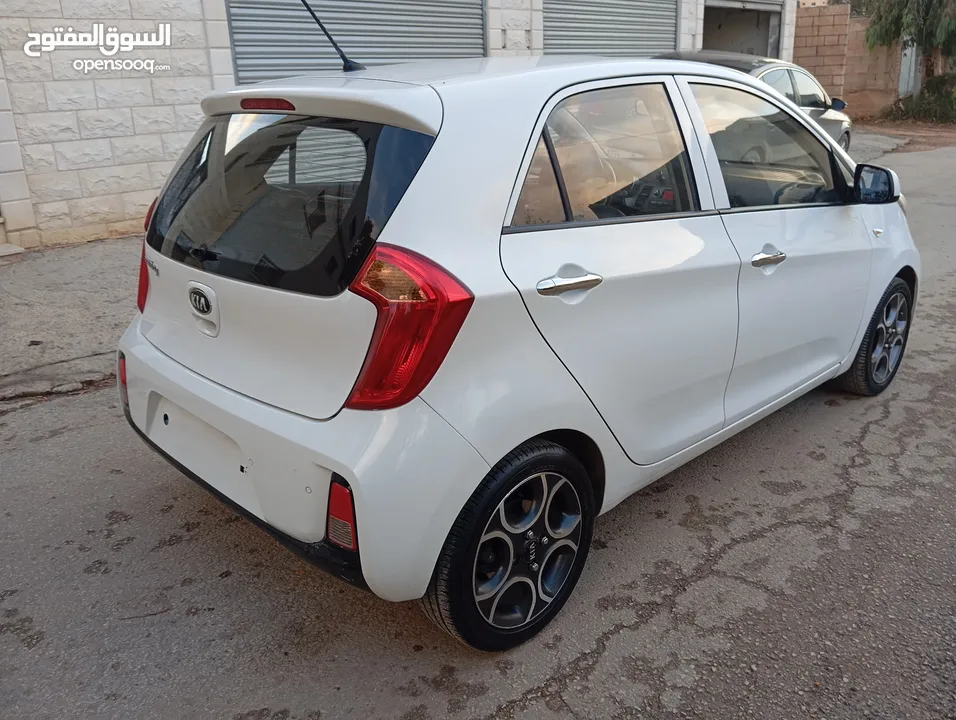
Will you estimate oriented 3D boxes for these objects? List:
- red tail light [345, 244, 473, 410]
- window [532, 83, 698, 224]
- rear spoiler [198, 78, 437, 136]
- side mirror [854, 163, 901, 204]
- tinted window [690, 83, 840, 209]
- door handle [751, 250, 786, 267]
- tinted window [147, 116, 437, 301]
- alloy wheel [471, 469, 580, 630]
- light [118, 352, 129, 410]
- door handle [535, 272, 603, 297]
[{"bbox_3d":[-0.157,-0.072,1.672,0.230,0.370,0.220,-19,25,-40],"label":"red tail light"},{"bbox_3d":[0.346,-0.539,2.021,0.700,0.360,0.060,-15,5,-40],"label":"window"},{"bbox_3d":[-0.505,-0.682,2.089,0.220,0.140,1.130,-19,25,-40],"label":"rear spoiler"},{"bbox_3d":[1.432,-0.635,2.783,0.120,0.145,0.175,-19,25,-40],"label":"side mirror"},{"bbox_3d":[1.004,-0.714,2.596,0.800,0.430,0.060,-13,4,-41],"label":"tinted window"},{"bbox_3d":[0.940,-0.323,2.510,0.240,0.045,0.050,-19,25,-40],"label":"door handle"},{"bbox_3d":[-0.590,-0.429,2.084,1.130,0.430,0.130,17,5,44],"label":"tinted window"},{"bbox_3d":[0.090,0.478,2.050,0.410,0.410,0.160,-19,25,-40],"label":"alloy wheel"},{"bbox_3d":[-1.156,0.066,2.574,0.055,0.170,0.075,-19,25,-40],"label":"light"},{"bbox_3d":[0.217,-0.180,1.832,0.240,0.045,0.050,-19,25,-40],"label":"door handle"}]

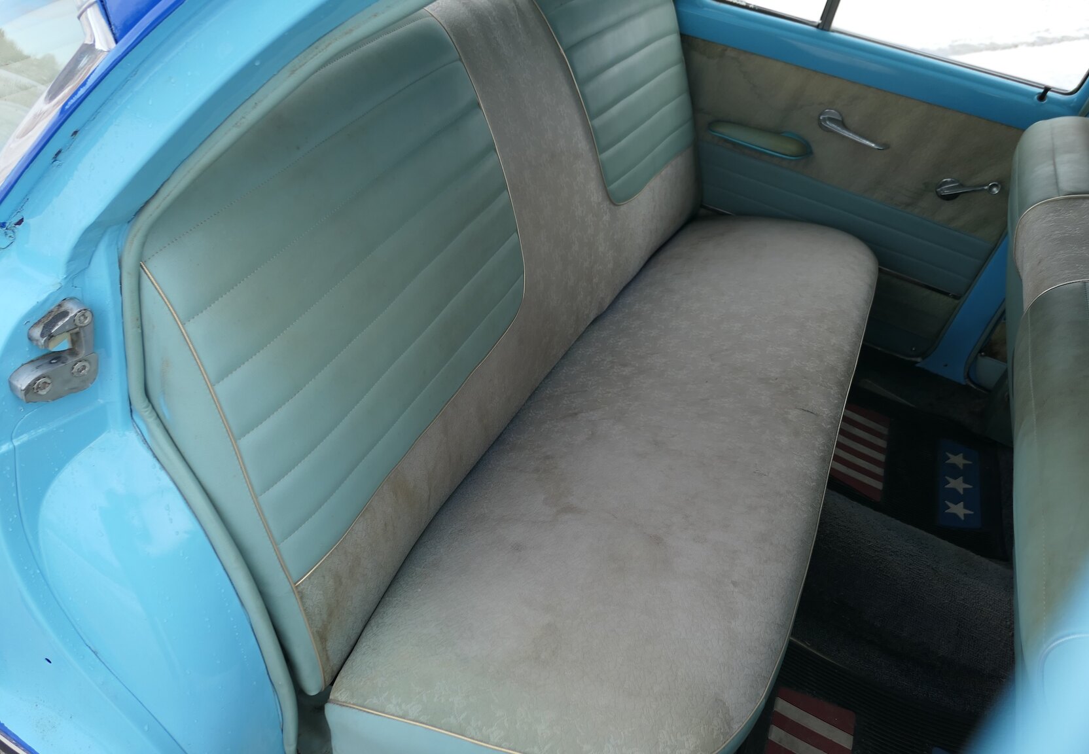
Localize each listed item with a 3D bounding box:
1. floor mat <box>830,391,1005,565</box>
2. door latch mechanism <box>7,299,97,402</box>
[{"bbox_3d":[0.758,0.172,1.560,0.398,0.020,0.388,24,42,14],"label":"floor mat"},{"bbox_3d":[-0.378,-0.020,0.580,0.019,0.066,0.065,24,30,14],"label":"door latch mechanism"}]

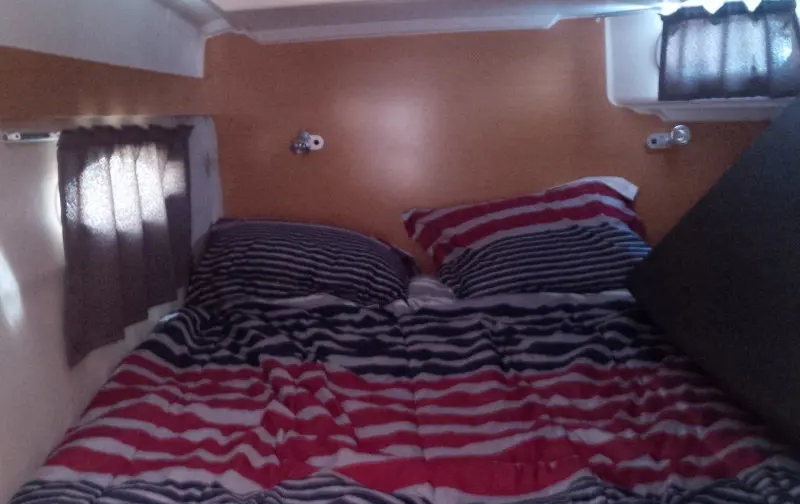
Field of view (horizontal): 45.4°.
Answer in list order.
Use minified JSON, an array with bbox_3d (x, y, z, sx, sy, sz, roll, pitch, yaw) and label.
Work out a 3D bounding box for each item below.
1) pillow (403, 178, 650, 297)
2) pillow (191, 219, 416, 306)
[{"bbox_3d":[0.360,-0.020,2.620,0.640,0.400,0.150,-5,-31,-3],"label":"pillow"},{"bbox_3d":[-0.255,0.030,2.580,0.610,0.160,0.390,1,39,2],"label":"pillow"}]

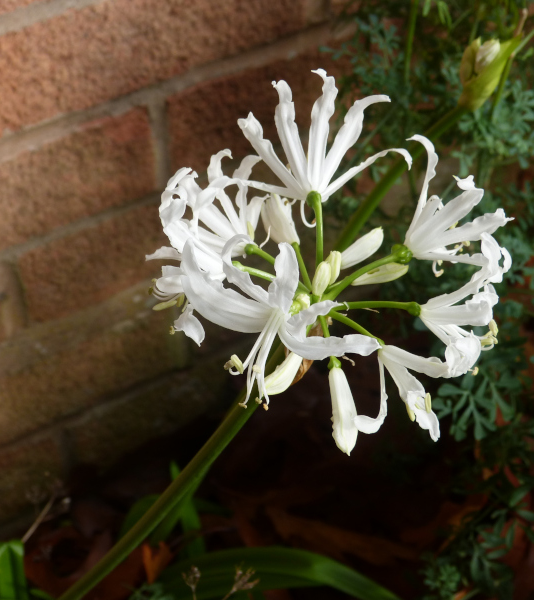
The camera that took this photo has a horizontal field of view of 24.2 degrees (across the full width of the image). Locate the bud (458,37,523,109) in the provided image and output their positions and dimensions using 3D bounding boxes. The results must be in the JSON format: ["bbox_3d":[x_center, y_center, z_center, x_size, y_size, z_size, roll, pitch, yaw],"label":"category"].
[{"bbox_3d":[0.120,-0.121,0.667,0.024,0.043,0.023,34,21,0],"label":"bud"}]

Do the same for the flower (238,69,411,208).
[{"bbox_3d":[0.028,-0.078,0.600,0.080,0.055,0.043,-4,40,0],"label":"flower"}]

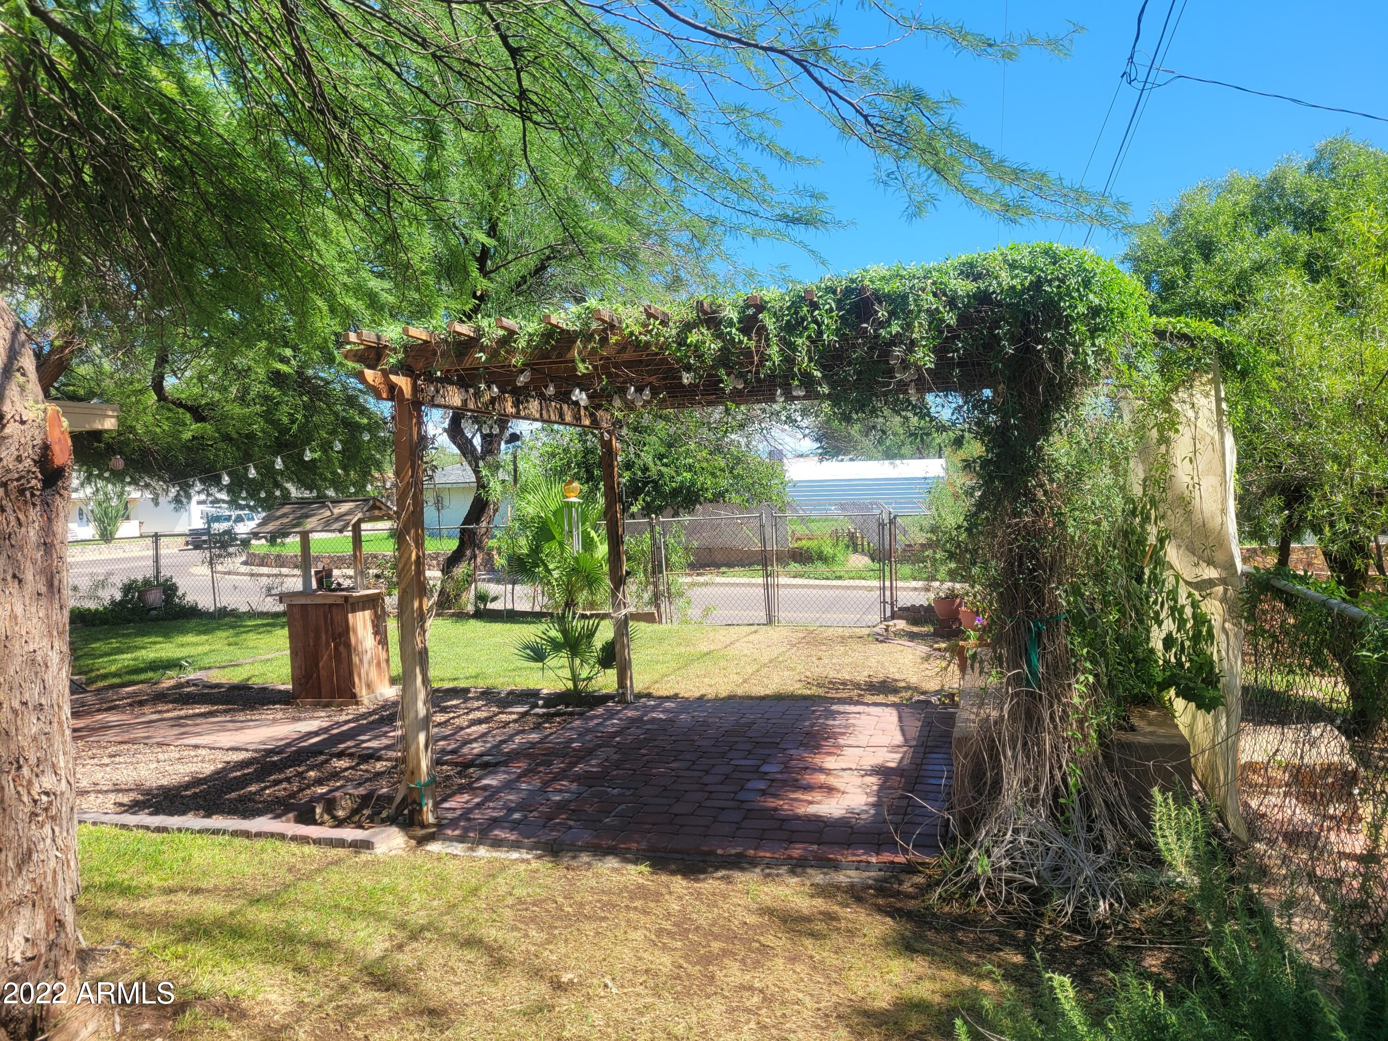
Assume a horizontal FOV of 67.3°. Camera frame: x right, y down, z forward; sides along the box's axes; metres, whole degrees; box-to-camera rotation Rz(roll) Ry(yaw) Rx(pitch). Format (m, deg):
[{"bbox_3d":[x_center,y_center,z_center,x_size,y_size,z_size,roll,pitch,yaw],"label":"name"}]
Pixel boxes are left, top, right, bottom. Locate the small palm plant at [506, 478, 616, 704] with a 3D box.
[{"bbox_3d":[-1.001,0.523,7.920,0.840,1.680,0.820,-2,1,0],"label":"small palm plant"}]

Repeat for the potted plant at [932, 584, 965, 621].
[{"bbox_3d":[2.539,0.820,10.400,0.300,0.365,0.300,-2,1,0],"label":"potted plant"}]

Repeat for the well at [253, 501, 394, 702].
[{"bbox_3d":[-2.869,0.633,8.284,0.770,1.570,0.900,-2,2,12],"label":"well"}]

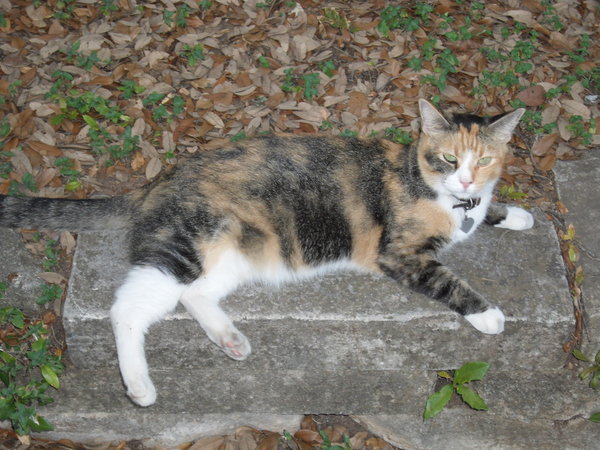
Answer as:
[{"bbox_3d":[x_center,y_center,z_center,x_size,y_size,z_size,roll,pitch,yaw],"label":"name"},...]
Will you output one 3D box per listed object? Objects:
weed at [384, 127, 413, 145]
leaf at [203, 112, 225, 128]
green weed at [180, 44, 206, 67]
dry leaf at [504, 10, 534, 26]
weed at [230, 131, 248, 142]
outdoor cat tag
[{"bbox_3d":[0.135,-0.123,1.809,0.036,0.017,0.022,0,42,0],"label":"weed"},{"bbox_3d":[-0.120,-0.145,1.829,0.014,0.009,0.036,-31,50,-30],"label":"leaf"},{"bbox_3d":[-0.166,-0.264,2.052,0.041,0.022,0.032,0,41,-1],"label":"green weed"},{"bbox_3d":[0.349,-0.329,2.070,0.046,0.010,0.036,28,48,29],"label":"dry leaf"},{"bbox_3d":[-0.087,-0.127,1.897,0.026,0.016,0.017,0,41,-1],"label":"weed"},{"bbox_3d":[0.203,0.000,1.600,0.017,0.019,0.003,6,2,-13],"label":"outdoor cat tag"}]

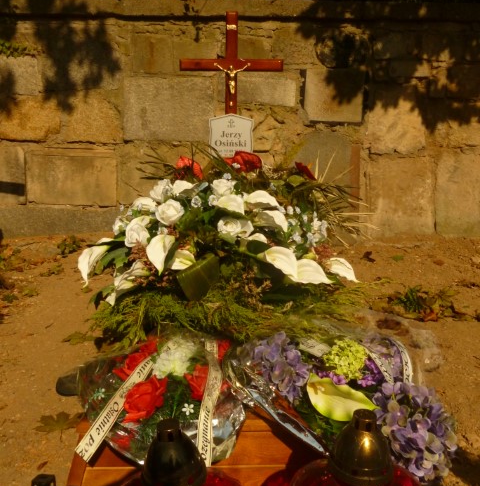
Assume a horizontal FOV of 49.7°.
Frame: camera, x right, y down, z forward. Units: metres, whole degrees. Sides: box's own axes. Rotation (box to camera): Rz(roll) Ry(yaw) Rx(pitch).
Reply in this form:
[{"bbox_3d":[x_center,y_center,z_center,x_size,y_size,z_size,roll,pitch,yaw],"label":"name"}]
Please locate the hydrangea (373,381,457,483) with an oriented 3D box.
[{"bbox_3d":[0.303,0.329,0.900,0.145,0.170,0.145,0,11,0],"label":"hydrangea"}]

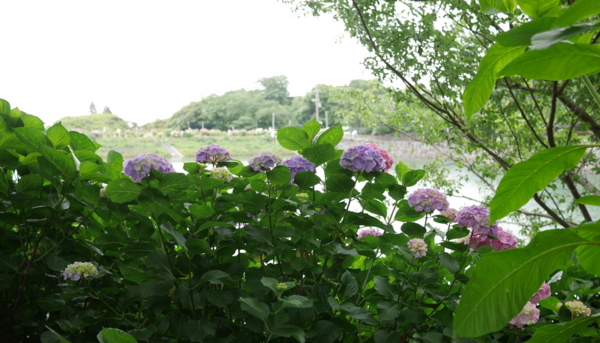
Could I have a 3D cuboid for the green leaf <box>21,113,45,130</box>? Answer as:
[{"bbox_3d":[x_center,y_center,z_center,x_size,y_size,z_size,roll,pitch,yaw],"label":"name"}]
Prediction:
[{"bbox_3d":[-0.885,-0.161,2.300,0.083,0.063,0.060,0,3,0],"label":"green leaf"}]

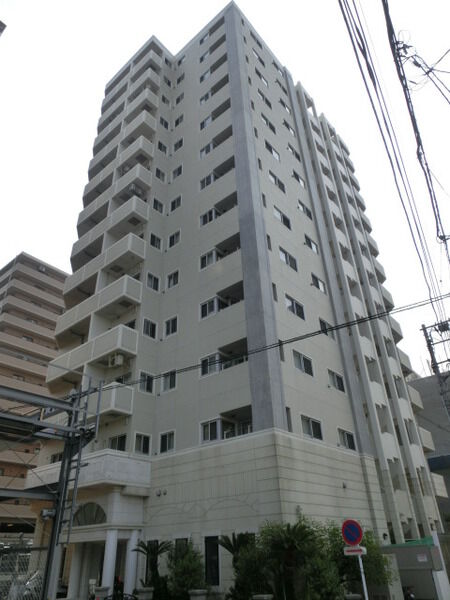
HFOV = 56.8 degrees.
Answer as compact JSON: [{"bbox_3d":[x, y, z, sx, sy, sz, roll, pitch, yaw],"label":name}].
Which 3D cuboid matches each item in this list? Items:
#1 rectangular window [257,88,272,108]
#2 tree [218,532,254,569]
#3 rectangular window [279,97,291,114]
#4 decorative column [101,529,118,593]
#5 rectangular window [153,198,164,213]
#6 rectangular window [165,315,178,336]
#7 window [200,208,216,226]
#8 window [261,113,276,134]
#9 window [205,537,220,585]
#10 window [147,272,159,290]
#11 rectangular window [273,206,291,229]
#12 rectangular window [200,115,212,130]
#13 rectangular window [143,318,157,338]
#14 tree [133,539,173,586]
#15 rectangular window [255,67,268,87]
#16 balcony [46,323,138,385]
[{"bbox_3d":[2.919,-14.579,30.239,0.140,0.784,1.600,-26,-39,33],"label":"rectangular window"},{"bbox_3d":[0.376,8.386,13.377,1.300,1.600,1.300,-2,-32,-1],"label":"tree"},{"bbox_3d":[4.789,-15.479,33.190,0.120,0.900,1.450,-27,-40,33],"label":"rectangular window"},{"bbox_3d":[-4.490,10.336,16.155,0.430,2.440,0.430,-26,-39,33],"label":"decorative column"},{"bbox_3d":[-4.242,-5.981,26.555,0.120,0.813,0.870,-26,-40,32],"label":"rectangular window"},{"bbox_3d":[-2.754,1.377,21.625,0.858,0.819,0.120,-26,-40,32],"label":"rectangular window"},{"bbox_3d":[-0.991,-4.658,23.524,1.038,0.695,0.120,-26,-40,32],"label":"window"},{"bbox_3d":[3.030,-12.006,28.459,0.120,0.813,1.558,-26,-40,32],"label":"window"},{"bbox_3d":[-0.459,9.543,15.233,0.712,1.568,0.140,-26,-39,33],"label":"window"},{"bbox_3d":[-4.019,-1.001,23.373,0.120,0.930,0.860,-26,-39,33],"label":"window"},{"bbox_3d":[3.199,-4.607,23.316,0.120,0.900,1.600,-27,-40,33],"label":"rectangular window"},{"bbox_3d":[-1.236,-11.797,27.679,0.900,0.870,0.120,-27,-40,33],"label":"rectangular window"},{"bbox_3d":[-3.939,1.518,21.803,0.120,0.950,0.880,-26,-39,33],"label":"rectangular window"},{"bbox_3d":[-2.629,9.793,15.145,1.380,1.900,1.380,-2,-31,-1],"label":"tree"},{"bbox_3d":[2.829,-16.932,31.685,0.120,0.813,1.558,-26,-40,32],"label":"rectangular window"},{"bbox_3d":[-7.125,3.163,22.035,6.444,1.246,1.167,-26,-40,32],"label":"balcony"}]

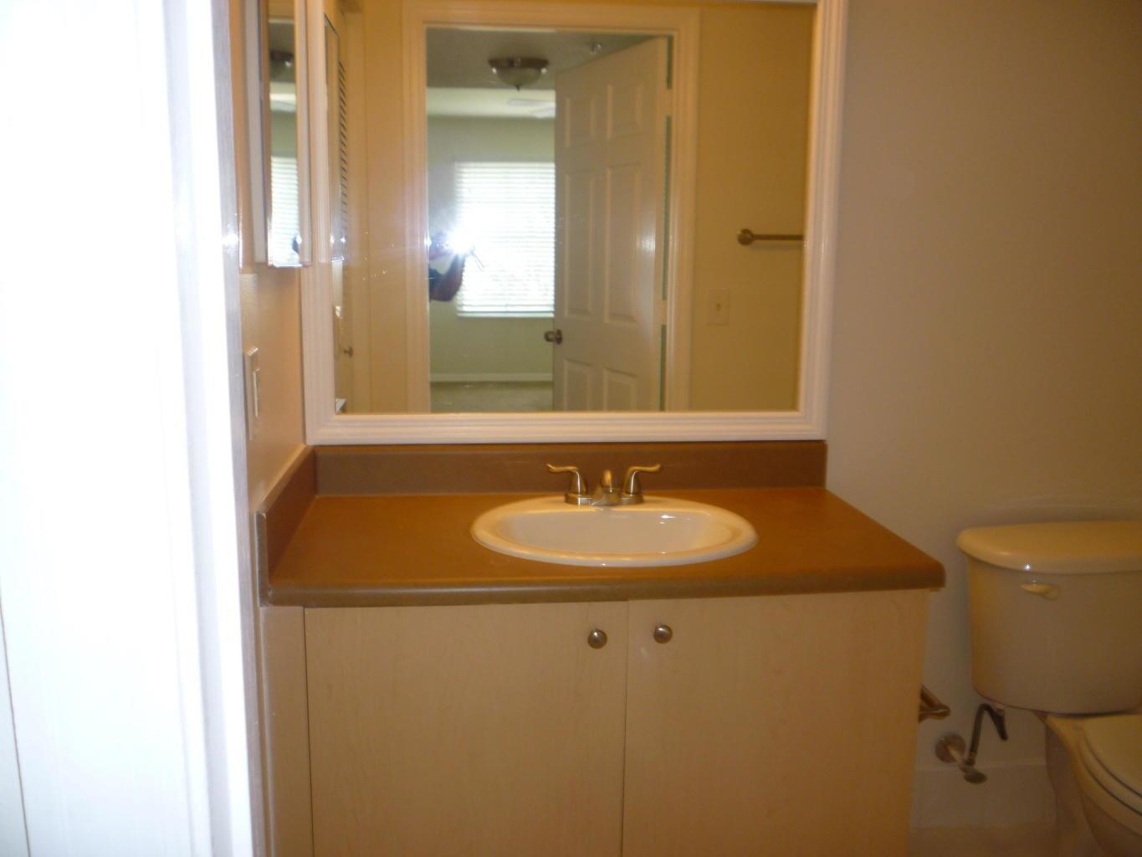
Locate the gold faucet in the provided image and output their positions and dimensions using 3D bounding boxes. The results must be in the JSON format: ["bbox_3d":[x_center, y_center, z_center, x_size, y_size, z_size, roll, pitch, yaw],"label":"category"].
[{"bbox_3d":[0.067,0.109,1.773,0.217,0.078,0.138,0,10,-7],"label":"gold faucet"}]

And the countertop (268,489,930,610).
[{"bbox_3d":[0.047,0.195,1.713,1.049,0.042,0.506,0,10,-7],"label":"countertop"}]

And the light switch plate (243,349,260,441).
[{"bbox_3d":[-0.455,-0.051,1.376,0.008,0.120,0.073,0,10,-7],"label":"light switch plate"}]

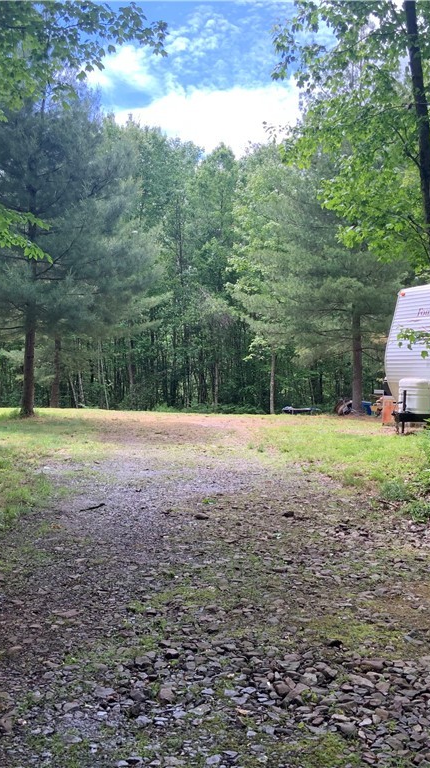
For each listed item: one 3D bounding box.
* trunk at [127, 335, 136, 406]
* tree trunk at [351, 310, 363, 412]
[{"bbox_3d":[-3.212,-0.519,33.000,0.260,2.620,0.260,0,1,0],"label":"trunk"},{"bbox_3d":[4.070,-0.628,24.500,0.320,2.940,0.320,0,1,0],"label":"tree trunk"}]

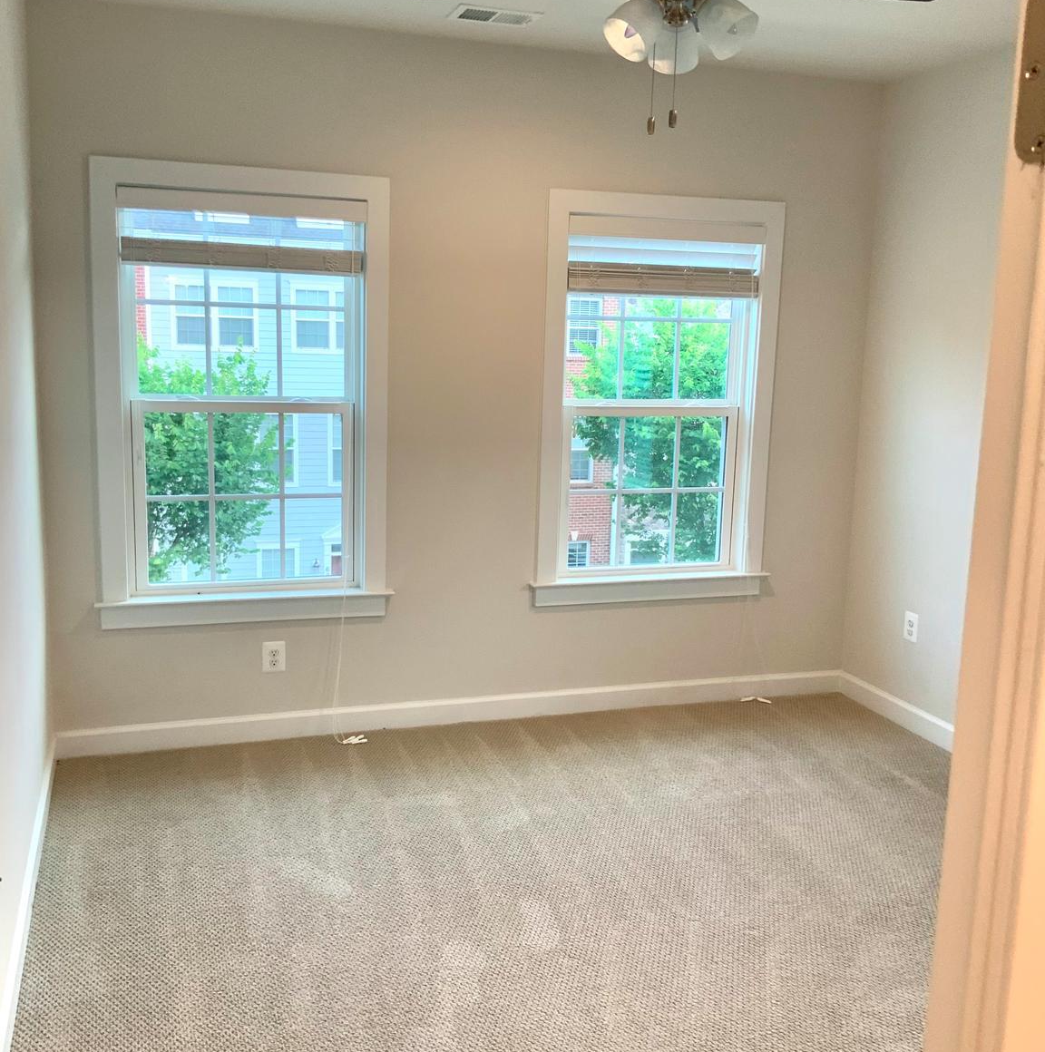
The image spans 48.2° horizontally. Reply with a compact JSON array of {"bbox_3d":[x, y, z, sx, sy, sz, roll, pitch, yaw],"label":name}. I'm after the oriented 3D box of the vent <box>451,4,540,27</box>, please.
[{"bbox_3d":[-0.102,-1.790,4.103,0.295,0.018,0.195,-2,10,-18],"label":"vent"}]

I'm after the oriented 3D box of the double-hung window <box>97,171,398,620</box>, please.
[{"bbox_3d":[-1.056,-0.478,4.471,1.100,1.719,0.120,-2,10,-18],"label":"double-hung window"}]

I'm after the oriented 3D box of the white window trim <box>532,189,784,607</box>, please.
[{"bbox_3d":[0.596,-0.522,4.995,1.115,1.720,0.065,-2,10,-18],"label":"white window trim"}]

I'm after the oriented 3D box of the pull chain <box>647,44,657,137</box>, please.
[{"bbox_3d":[0.296,-0.992,2.652,0.017,0.208,0.017,-2,10,-18],"label":"pull chain"}]

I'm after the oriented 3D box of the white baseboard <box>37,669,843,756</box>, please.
[{"bbox_3d":[-0.138,0.782,4.974,3.448,0.106,0.018,-2,10,-18],"label":"white baseboard"}]

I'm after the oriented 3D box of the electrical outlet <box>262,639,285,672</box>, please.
[{"bbox_3d":[-0.987,0.520,4.640,0.082,0.121,0.010,-2,10,-18],"label":"electrical outlet"}]

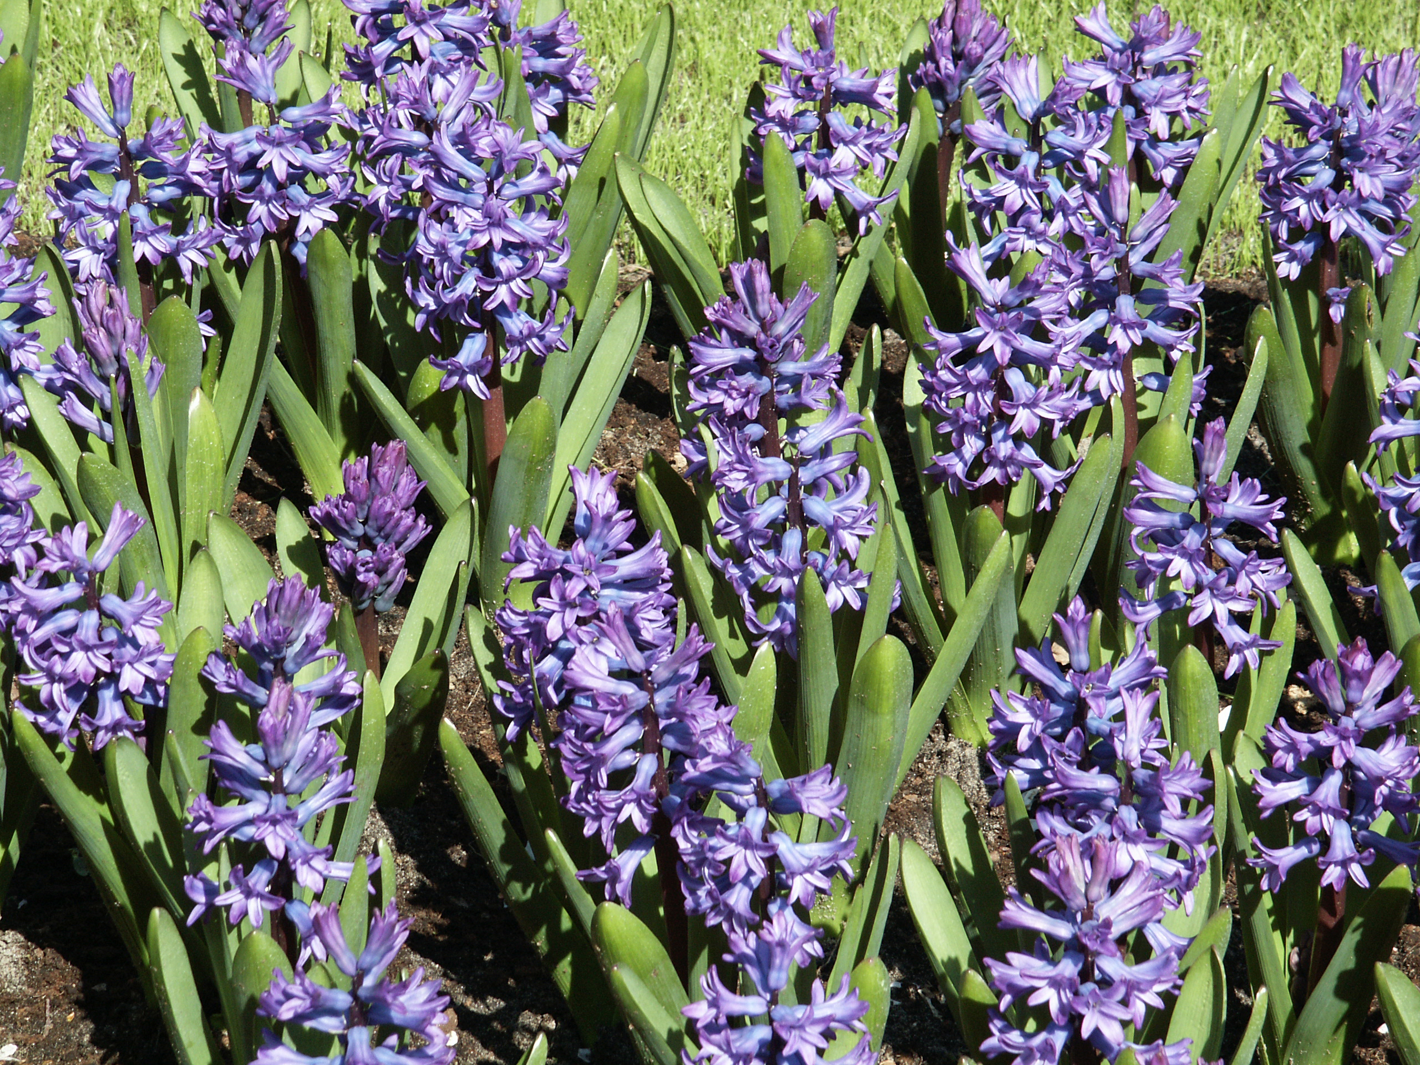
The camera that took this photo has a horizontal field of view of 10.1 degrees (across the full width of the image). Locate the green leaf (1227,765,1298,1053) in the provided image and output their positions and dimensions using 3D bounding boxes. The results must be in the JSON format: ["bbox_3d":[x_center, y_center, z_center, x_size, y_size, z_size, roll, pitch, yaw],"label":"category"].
[{"bbox_3d":[0.246,0.169,3.593,0.013,0.150,0.016,-10,27,5],"label":"green leaf"}]

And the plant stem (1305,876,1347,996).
[{"bbox_3d":[0.281,0.181,3.643,0.010,0.069,0.011,9,25,-4],"label":"plant stem"}]

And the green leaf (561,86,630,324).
[{"bbox_3d":[-0.060,-0.174,4.289,0.025,0.134,0.018,9,25,-4],"label":"green leaf"}]

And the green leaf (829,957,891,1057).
[{"bbox_3d":[0.069,0.221,3.544,0.024,0.077,0.015,5,27,-2],"label":"green leaf"}]

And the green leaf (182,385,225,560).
[{"bbox_3d":[-0.254,-0.025,4.003,0.019,0.112,0.014,2,33,-1],"label":"green leaf"}]

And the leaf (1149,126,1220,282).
[{"bbox_3d":[0.222,-0.153,3.753,0.018,0.087,0.012,17,25,-8],"label":"leaf"}]

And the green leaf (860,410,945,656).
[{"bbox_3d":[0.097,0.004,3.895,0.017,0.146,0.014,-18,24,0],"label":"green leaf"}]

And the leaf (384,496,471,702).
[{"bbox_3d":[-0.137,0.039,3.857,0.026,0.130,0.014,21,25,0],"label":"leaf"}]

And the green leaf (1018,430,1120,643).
[{"bbox_3d":[0.174,0.014,3.978,0.024,0.150,0.015,20,26,1],"label":"green leaf"}]

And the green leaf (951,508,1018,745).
[{"bbox_3d":[0.132,0.046,3.890,0.029,0.141,0.015,-1,35,0],"label":"green leaf"}]

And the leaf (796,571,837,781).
[{"bbox_3d":[0.050,0.080,3.852,0.019,0.140,0.013,-2,27,1],"label":"leaf"}]

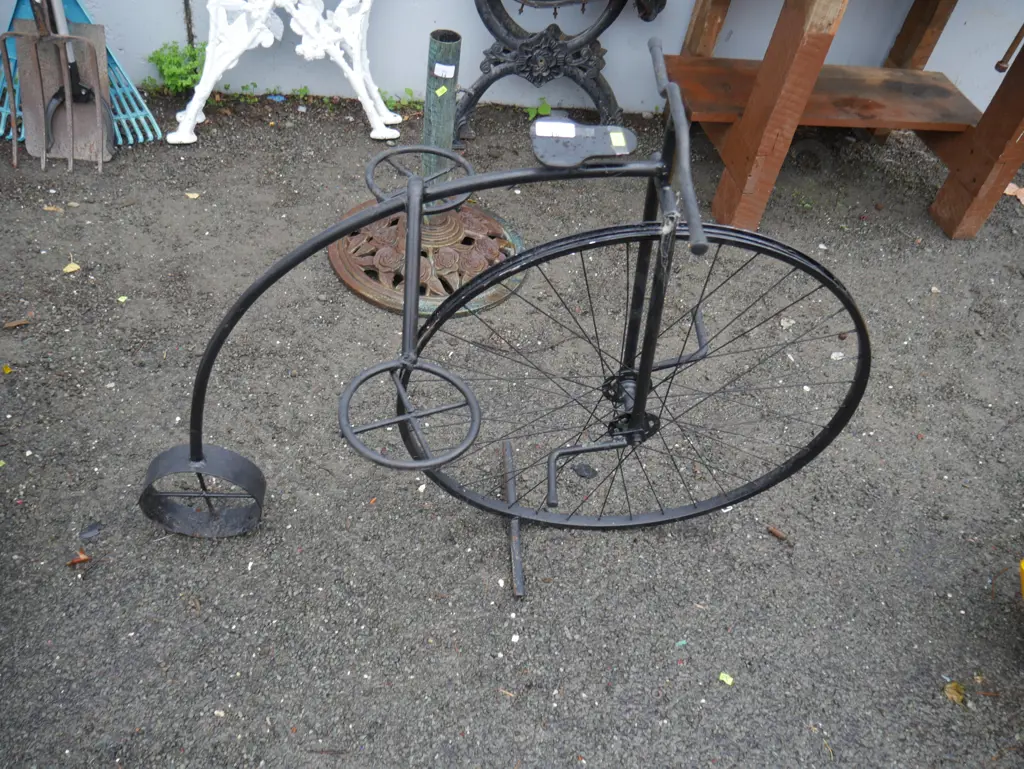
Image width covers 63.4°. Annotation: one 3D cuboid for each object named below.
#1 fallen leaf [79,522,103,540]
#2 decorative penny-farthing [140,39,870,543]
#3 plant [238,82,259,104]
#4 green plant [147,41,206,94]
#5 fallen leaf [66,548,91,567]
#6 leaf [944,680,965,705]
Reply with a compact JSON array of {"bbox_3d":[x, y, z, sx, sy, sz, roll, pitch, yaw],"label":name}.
[{"bbox_3d":[-0.666,0.234,1.311,0.037,0.009,0.020,-26,57,-26],"label":"fallen leaf"},{"bbox_3d":[-0.031,-0.025,1.080,1.045,0.805,0.520,1,50,-4],"label":"decorative penny-farthing"},{"bbox_3d":[-0.679,-0.751,2.137,0.052,0.045,0.035,0,49,-7],"label":"plant"},{"bbox_3d":[-0.852,-0.808,2.119,0.155,0.118,0.085,0,49,-7],"label":"green plant"},{"bbox_3d":[-0.668,0.269,1.279,0.037,0.011,0.024,-17,53,-20],"label":"fallen leaf"},{"bbox_3d":[0.677,0.471,1.267,0.023,0.009,0.035,-9,51,-14],"label":"leaf"}]

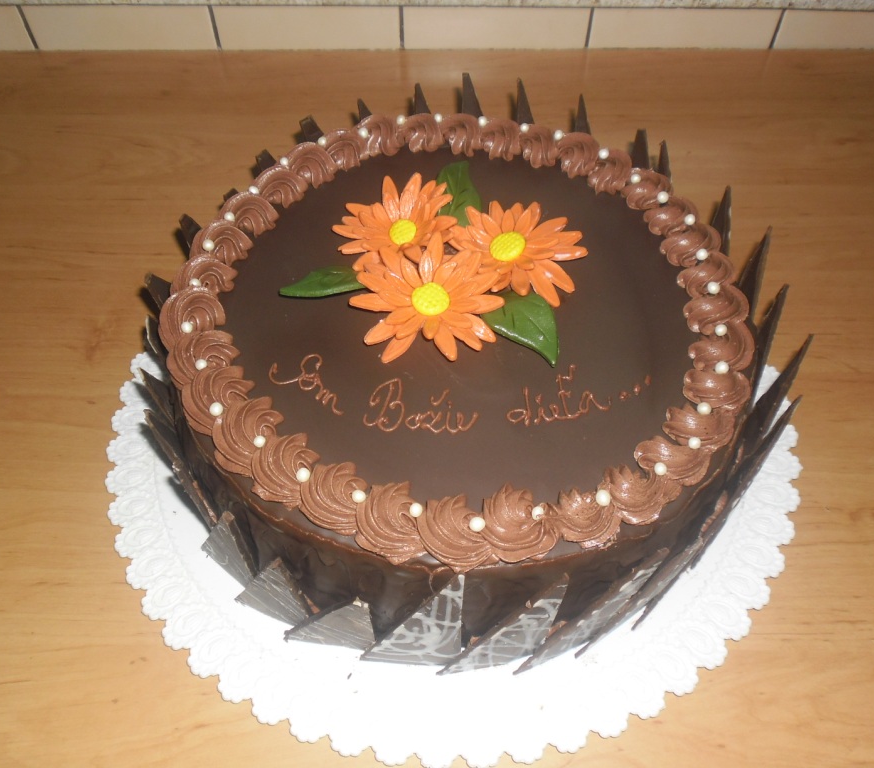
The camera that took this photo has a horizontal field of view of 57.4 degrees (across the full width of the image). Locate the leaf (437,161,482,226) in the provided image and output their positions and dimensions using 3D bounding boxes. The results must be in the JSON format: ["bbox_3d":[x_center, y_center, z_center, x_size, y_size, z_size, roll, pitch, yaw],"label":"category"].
[{"bbox_3d":[0.012,-0.096,0.410,0.026,0.010,0.055,5,55,4],"label":"leaf"}]

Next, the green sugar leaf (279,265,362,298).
[{"bbox_3d":[-0.046,-0.048,0.376,0.055,0.010,0.023,-8,55,-6],"label":"green sugar leaf"}]

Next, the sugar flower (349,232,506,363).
[{"bbox_3d":[-0.004,-0.039,0.359,0.070,0.026,0.072,-1,54,0],"label":"sugar flower"}]

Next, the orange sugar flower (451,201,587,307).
[{"bbox_3d":[0.039,-0.062,0.377,0.065,0.023,0.067,-1,54,0],"label":"orange sugar flower"}]

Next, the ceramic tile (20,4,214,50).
[{"bbox_3d":[-0.254,-0.289,0.644,0.147,0.036,0.008,0,54,1],"label":"ceramic tile"}]

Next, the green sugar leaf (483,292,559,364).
[{"bbox_3d":[0.040,-0.028,0.361,0.032,0.010,0.056,-20,57,-13],"label":"green sugar leaf"}]

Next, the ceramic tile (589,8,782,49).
[{"bbox_3d":[0.197,-0.287,0.639,0.147,0.036,0.008,0,54,1],"label":"ceramic tile"}]

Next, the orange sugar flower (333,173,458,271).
[{"bbox_3d":[-0.020,-0.078,0.389,0.062,0.023,0.066,-1,54,0],"label":"orange sugar flower"}]

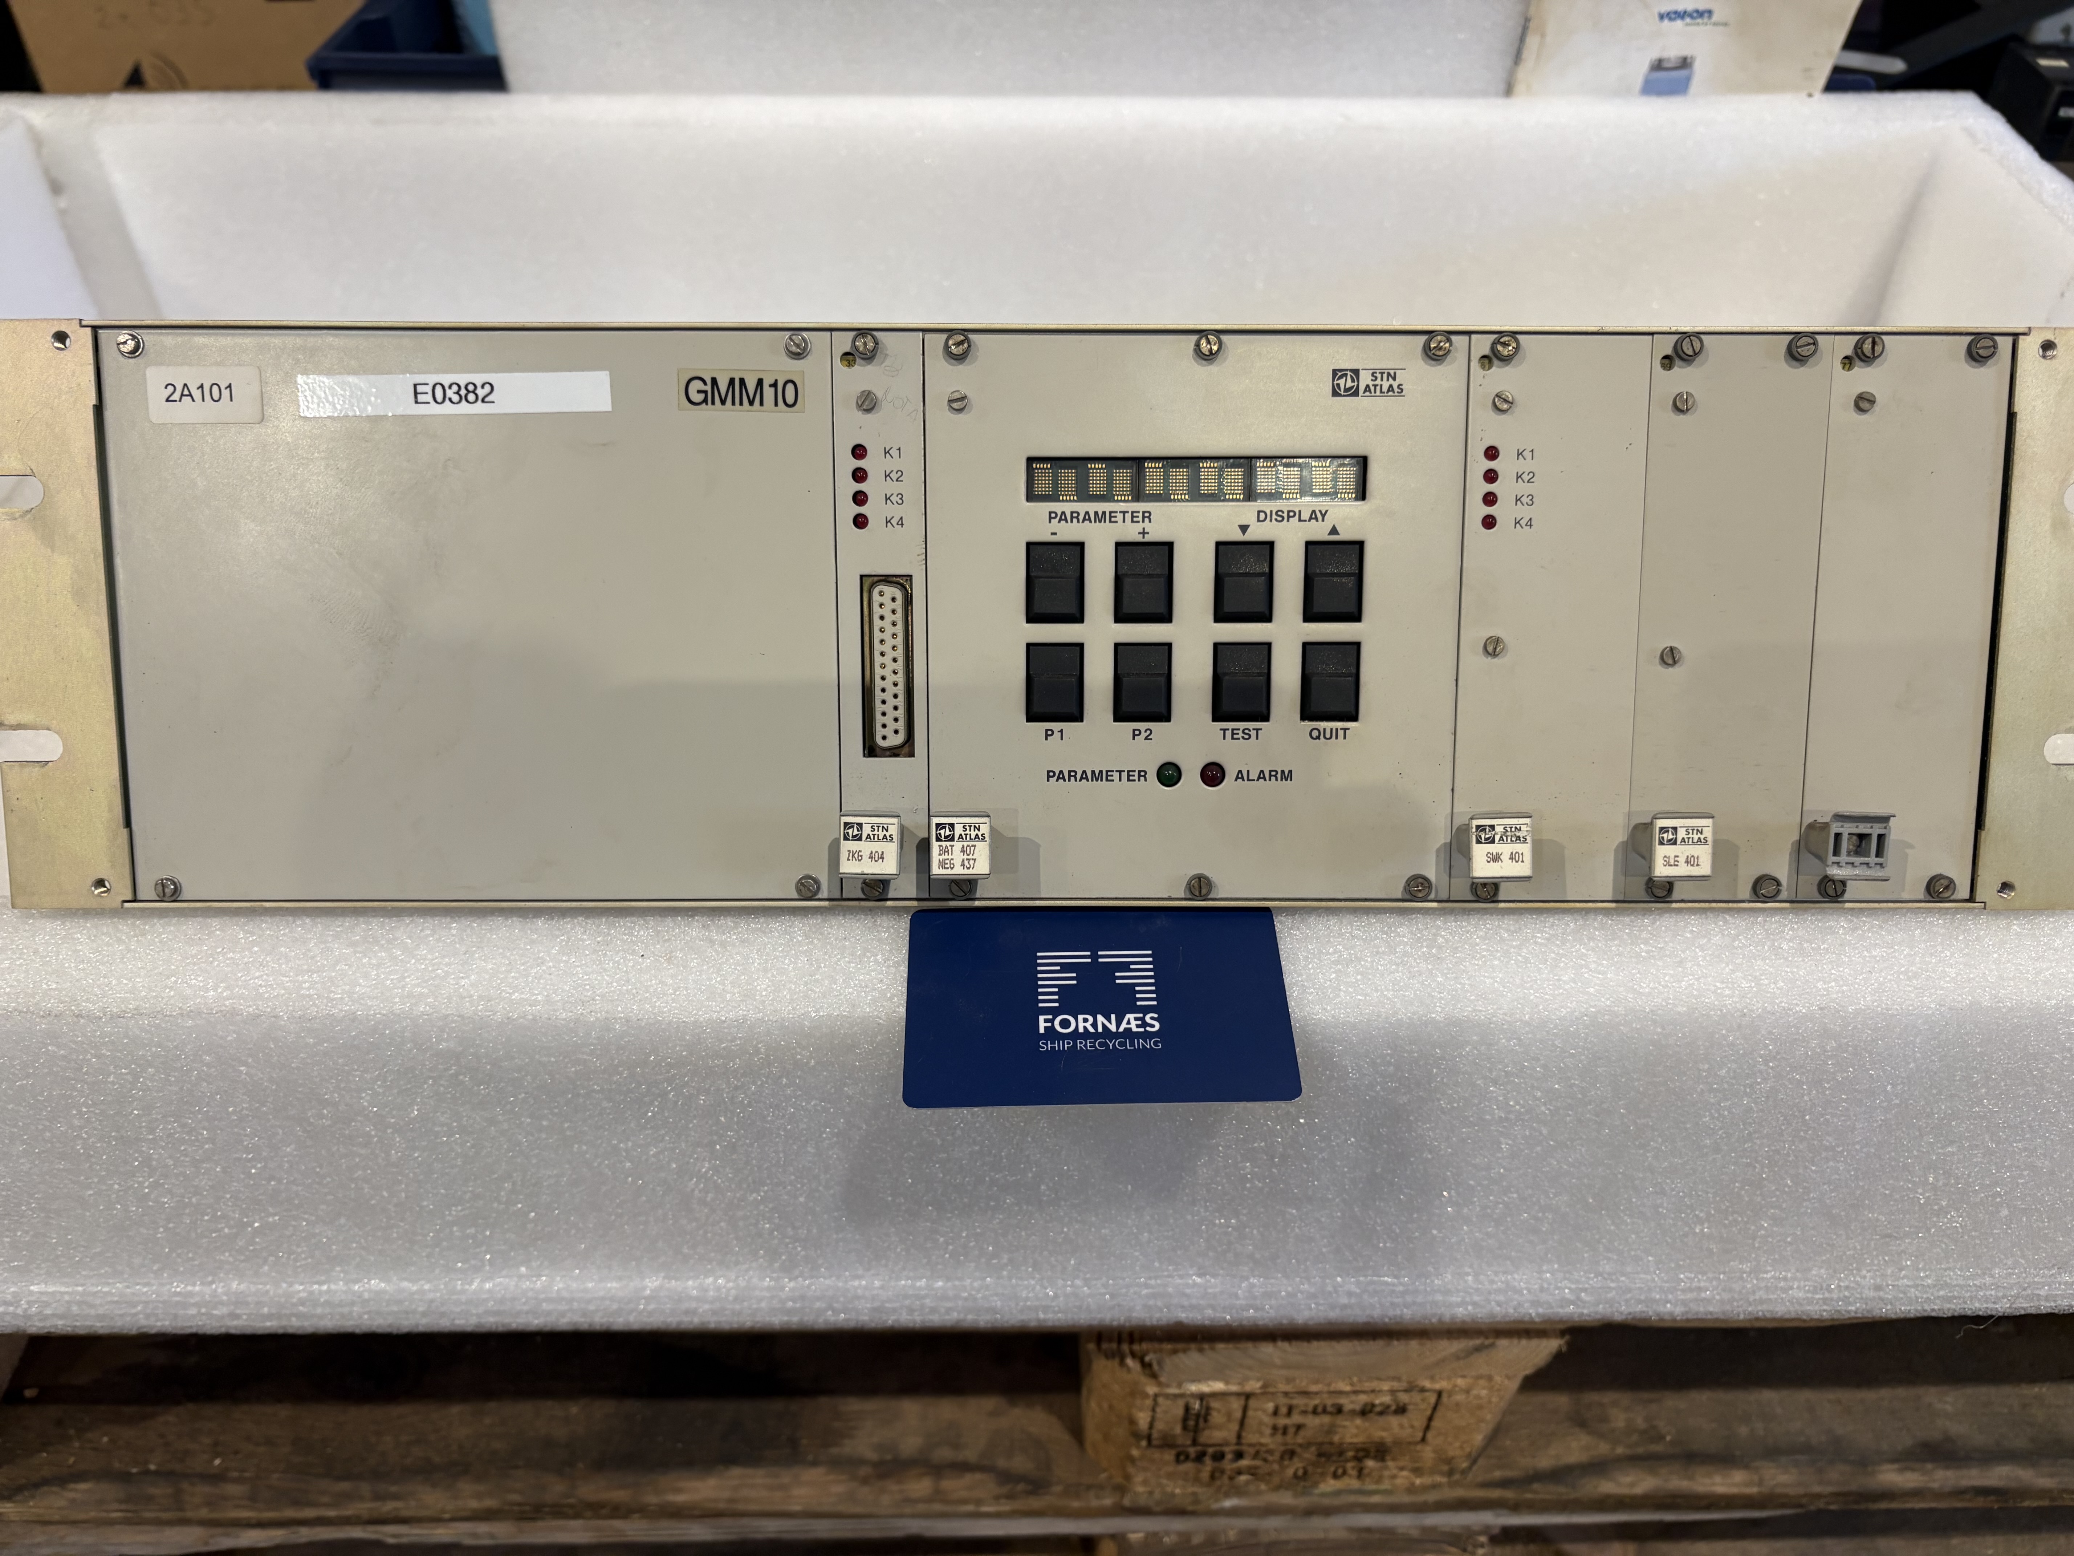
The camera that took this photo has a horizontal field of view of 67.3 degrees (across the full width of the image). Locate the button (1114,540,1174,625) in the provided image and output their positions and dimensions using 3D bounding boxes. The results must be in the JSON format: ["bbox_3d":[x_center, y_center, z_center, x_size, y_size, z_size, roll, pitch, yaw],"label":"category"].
[{"bbox_3d":[0.024,-0.044,0.354,0.013,0.018,0.005,0,7,-1],"label":"button"}]

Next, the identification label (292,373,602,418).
[{"bbox_3d":[-0.130,-0.085,0.347,0.070,0.009,0.001,0,7,-1],"label":"identification label"}]

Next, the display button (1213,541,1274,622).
[{"bbox_3d":[0.047,-0.044,0.354,0.013,0.018,0.005,0,7,-1],"label":"display button"}]

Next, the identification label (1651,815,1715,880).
[{"bbox_3d":[0.146,0.015,0.352,0.013,0.014,0.003,0,7,-1],"label":"identification label"}]

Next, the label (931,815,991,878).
[{"bbox_3d":[-0.017,0.015,0.351,0.013,0.014,0.003,0,7,-1],"label":"label"}]

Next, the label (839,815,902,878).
[{"bbox_3d":[-0.037,0.015,0.351,0.014,0.014,0.002,0,7,-1],"label":"label"}]

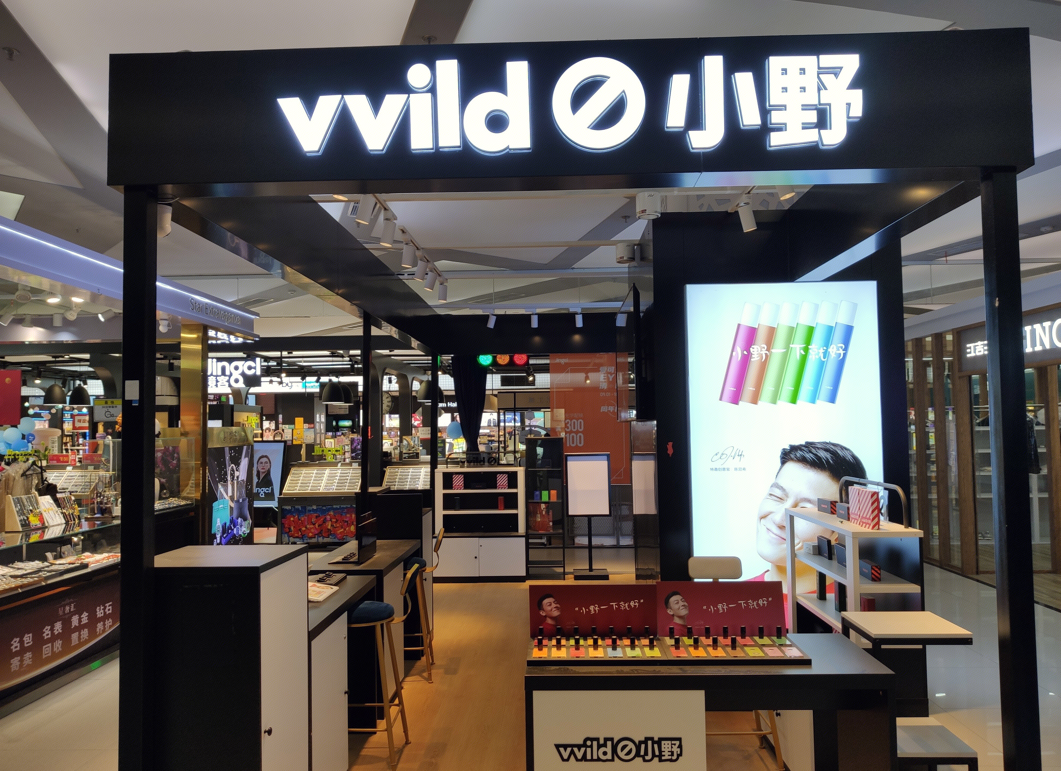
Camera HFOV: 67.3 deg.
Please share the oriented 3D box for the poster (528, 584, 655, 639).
[{"bbox_3d":[0.239,0.850,3.005,0.476,0.195,0.012,-1,-15,2],"label":"poster"}]

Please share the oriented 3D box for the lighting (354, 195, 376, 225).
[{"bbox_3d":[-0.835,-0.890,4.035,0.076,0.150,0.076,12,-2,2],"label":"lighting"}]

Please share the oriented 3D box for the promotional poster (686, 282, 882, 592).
[{"bbox_3d":[1.451,0.382,4.548,1.071,1.940,0.080,-1,-3,2],"label":"promotional poster"}]

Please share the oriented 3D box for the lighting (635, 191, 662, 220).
[{"bbox_3d":[0.632,-0.964,4.279,0.135,0.125,0.135,-1,-3,2],"label":"lighting"}]

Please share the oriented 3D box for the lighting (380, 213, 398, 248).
[{"bbox_3d":[-0.795,-0.869,4.455,0.080,0.180,0.082,-1,-3,2],"label":"lighting"}]

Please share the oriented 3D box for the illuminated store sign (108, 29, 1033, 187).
[{"bbox_3d":[0.102,-0.862,2.539,2.879,0.427,0.150,-1,-3,2],"label":"illuminated store sign"}]

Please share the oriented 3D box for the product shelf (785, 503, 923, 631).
[{"bbox_3d":[1.413,0.916,3.530,0.281,0.656,0.845,-1,-3,2],"label":"product shelf"}]

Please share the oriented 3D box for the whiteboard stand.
[{"bbox_3d":[0.589,1.317,8.151,0.461,1.253,0.260,-1,-3,2],"label":"whiteboard stand"}]

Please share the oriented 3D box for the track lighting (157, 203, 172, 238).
[{"bbox_3d":[-1.239,-0.552,2.674,0.080,0.120,0.080,-1,-3,2],"label":"track lighting"}]

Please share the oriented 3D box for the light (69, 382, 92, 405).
[{"bbox_3d":[-7.481,0.151,13.233,0.325,0.335,0.325,-1,-3,2],"label":"light"}]

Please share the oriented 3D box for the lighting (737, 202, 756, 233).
[{"bbox_3d":[1.161,-0.899,4.277,0.074,0.150,0.074,-11,-3,1],"label":"lighting"}]

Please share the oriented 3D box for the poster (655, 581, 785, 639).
[{"bbox_3d":[0.687,0.798,2.862,0.449,0.190,0.025,-1,-13,2],"label":"poster"}]

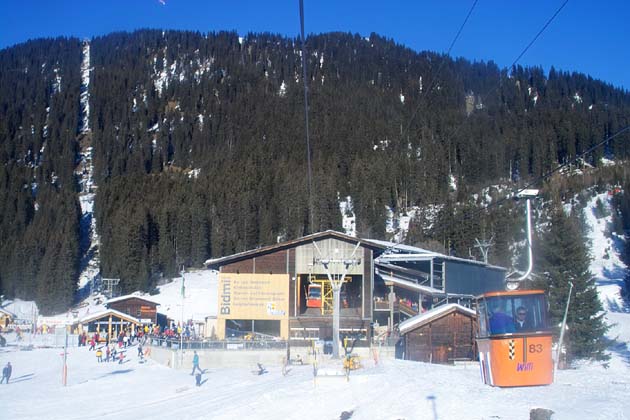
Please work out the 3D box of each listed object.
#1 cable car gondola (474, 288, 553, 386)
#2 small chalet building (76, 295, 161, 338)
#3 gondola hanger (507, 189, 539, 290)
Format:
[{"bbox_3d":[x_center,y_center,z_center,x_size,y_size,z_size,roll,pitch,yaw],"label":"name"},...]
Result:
[{"bbox_3d":[3.650,2.320,14.000,1.130,1.740,1.300,-3,-5,0],"label":"cable car gondola"},{"bbox_3d":[-27.100,15.000,104.000,10.000,6.100,9.000,1,-5,-6],"label":"small chalet building"},{"bbox_3d":[3.870,0.550,14.050,0.540,1.880,0.360,-3,-5,0],"label":"gondola hanger"}]

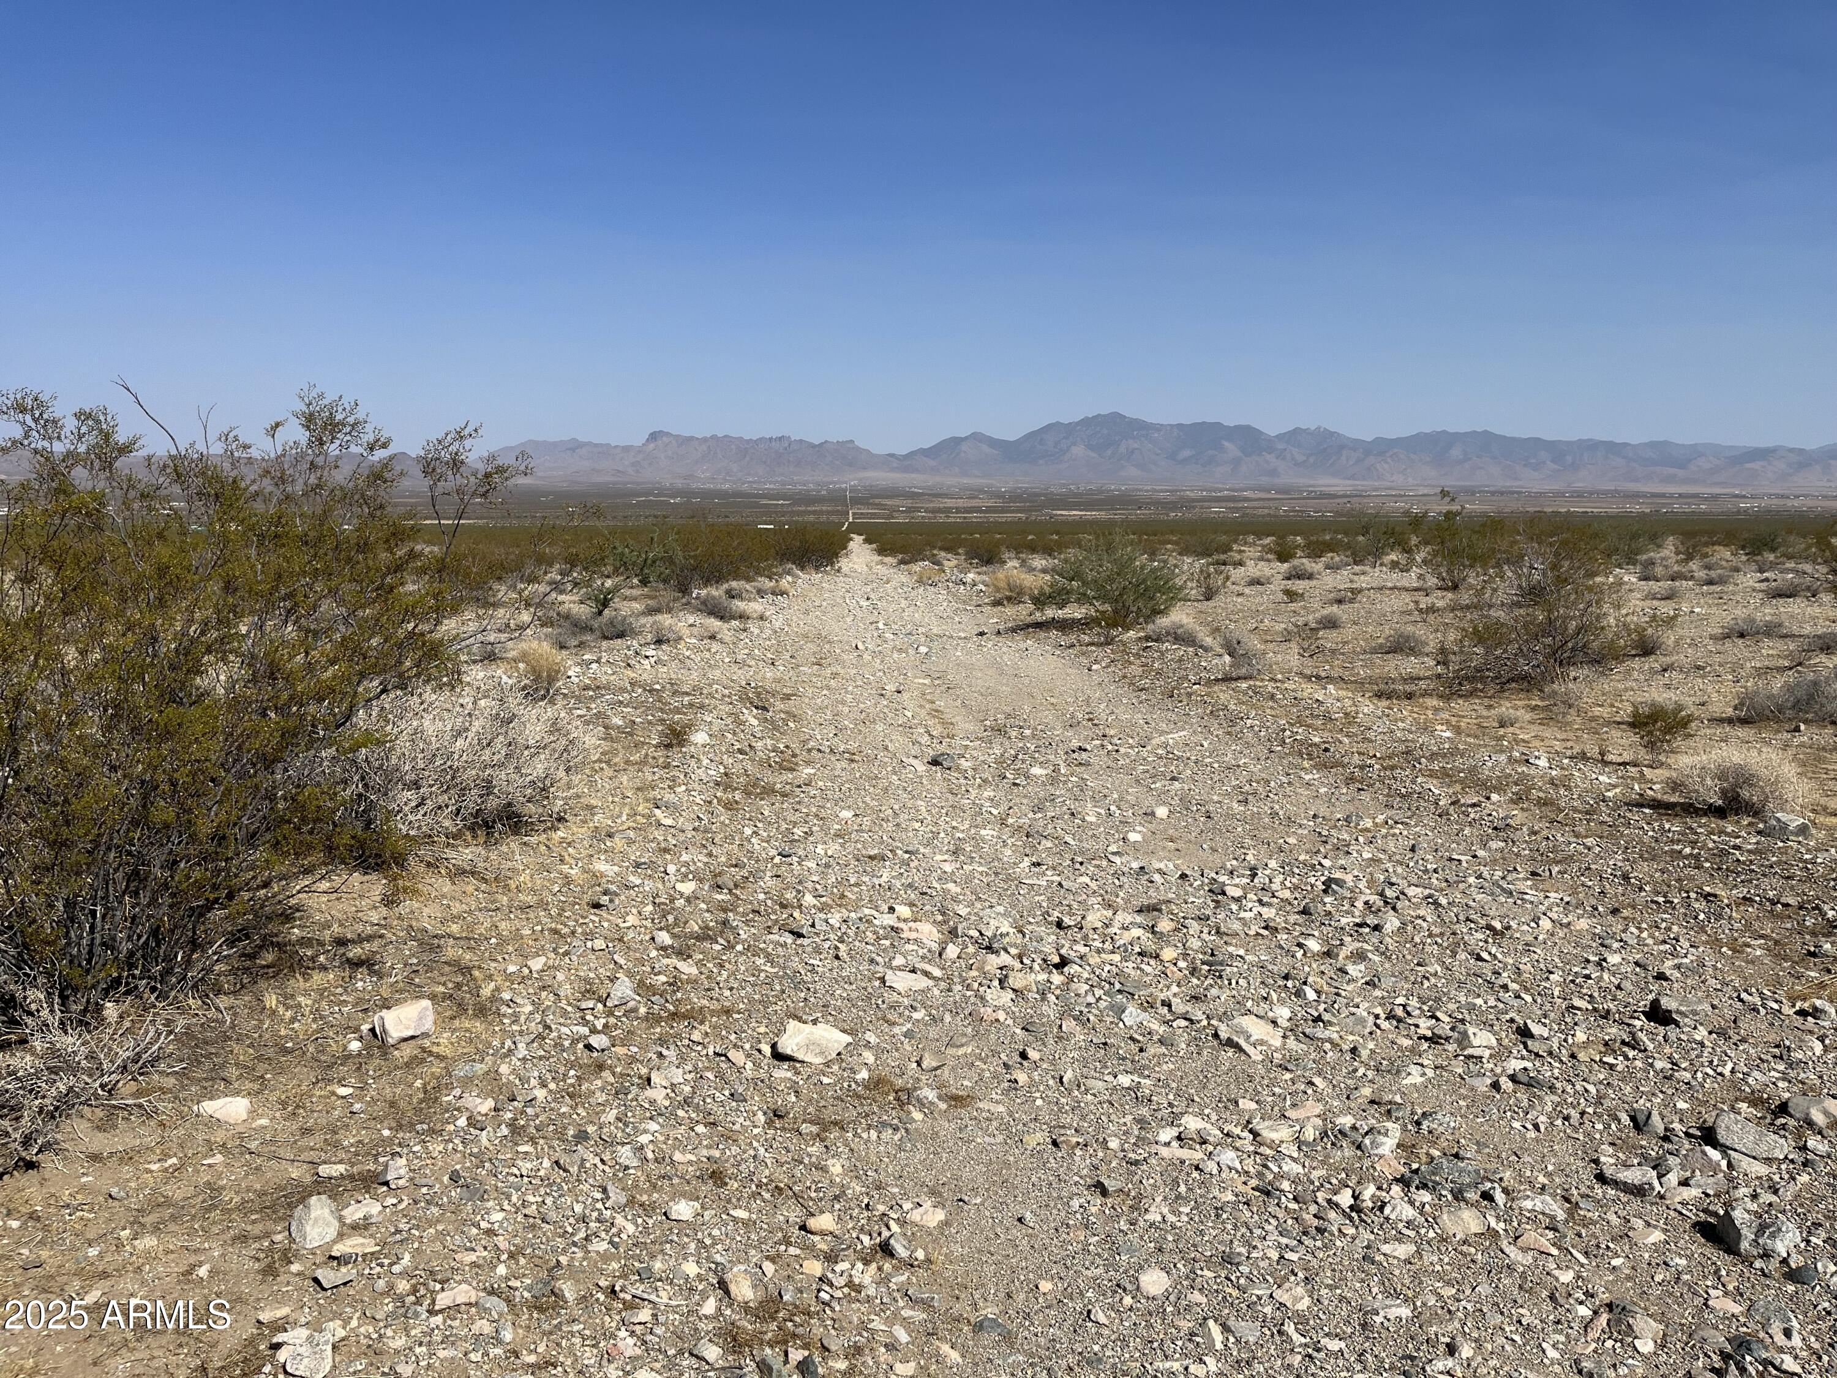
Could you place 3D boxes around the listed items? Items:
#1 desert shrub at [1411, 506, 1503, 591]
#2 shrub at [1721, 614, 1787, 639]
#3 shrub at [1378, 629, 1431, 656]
[{"bbox_3d":[10.637,-2.801,27.304,1.680,1.626,1.545,3,9,21],"label":"desert shrub"},{"bbox_3d":[10.300,-0.769,17.000,0.789,0.312,0.700,5,10,31],"label":"shrub"},{"bbox_3d":[5.821,-0.568,16.533,0.600,0.330,0.550,3,9,19],"label":"shrub"}]

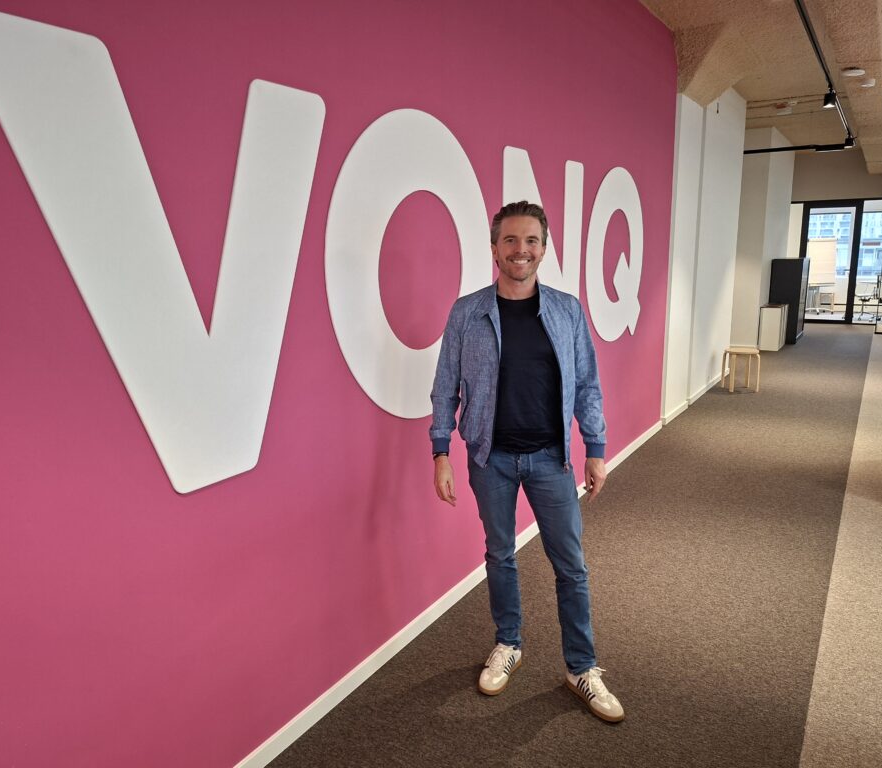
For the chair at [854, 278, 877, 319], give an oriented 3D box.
[{"bbox_3d":[8.824,-1.779,14.129,0.580,0.900,0.580,6,13,32],"label":"chair"}]

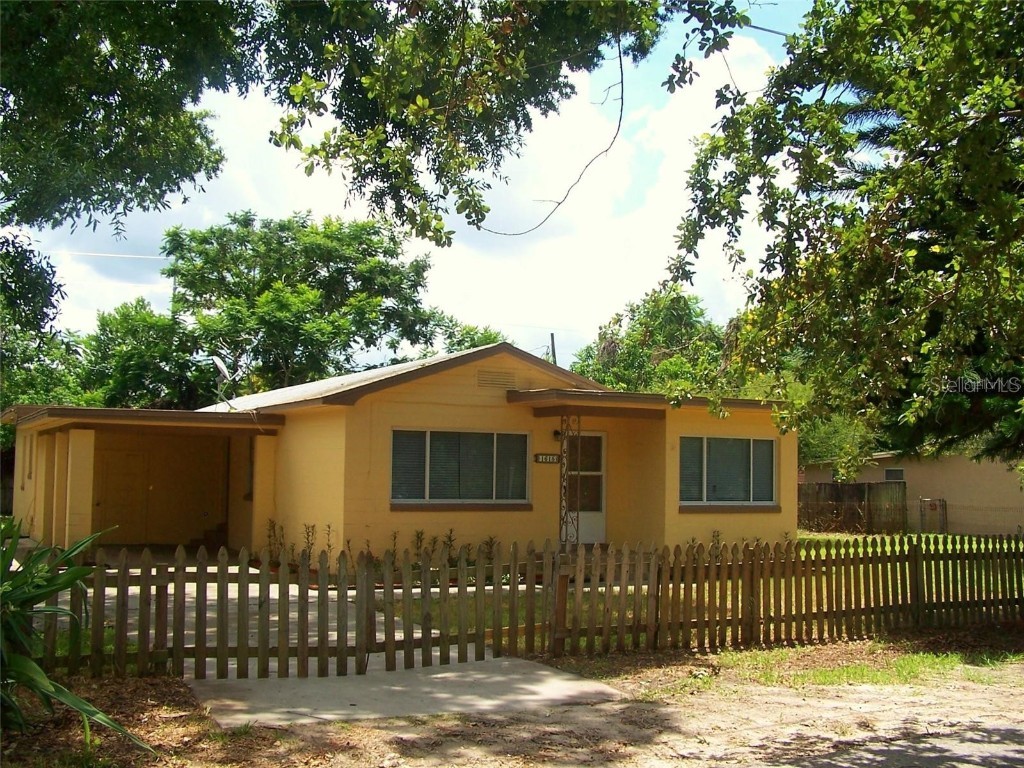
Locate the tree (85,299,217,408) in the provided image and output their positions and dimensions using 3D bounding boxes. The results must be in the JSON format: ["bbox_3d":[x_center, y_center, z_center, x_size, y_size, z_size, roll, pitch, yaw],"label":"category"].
[{"bbox_3d":[-9.750,0.880,30.050,4.000,6.400,3.800,0,-5,0],"label":"tree"}]

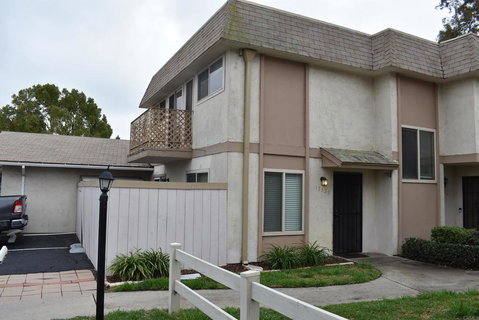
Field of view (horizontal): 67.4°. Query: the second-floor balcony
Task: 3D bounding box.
[{"bbox_3d":[-2.447,-0.614,10.846,1.218,1.310,2.688,3,-5,-28],"label":"second-floor balcony"}]

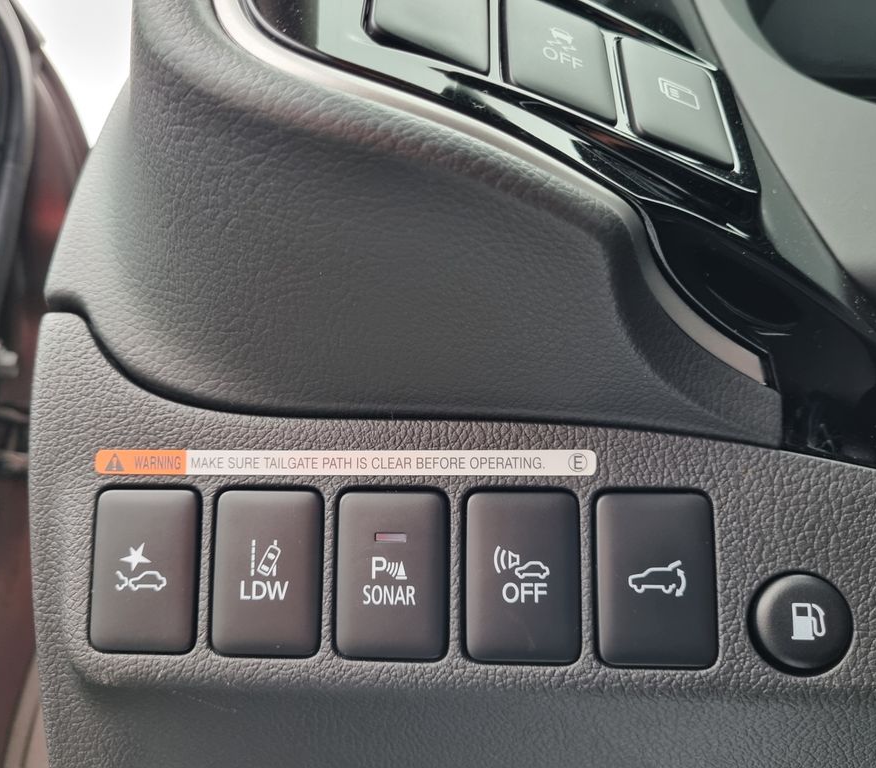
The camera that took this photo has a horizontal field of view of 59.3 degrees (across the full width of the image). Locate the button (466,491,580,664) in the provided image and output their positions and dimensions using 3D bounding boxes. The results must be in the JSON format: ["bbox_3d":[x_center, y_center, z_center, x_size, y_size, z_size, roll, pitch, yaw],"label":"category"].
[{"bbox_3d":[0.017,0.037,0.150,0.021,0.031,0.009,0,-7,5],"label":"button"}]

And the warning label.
[{"bbox_3d":[-0.020,0.016,0.152,0.101,0.005,0.001,0,-7,5],"label":"warning label"}]

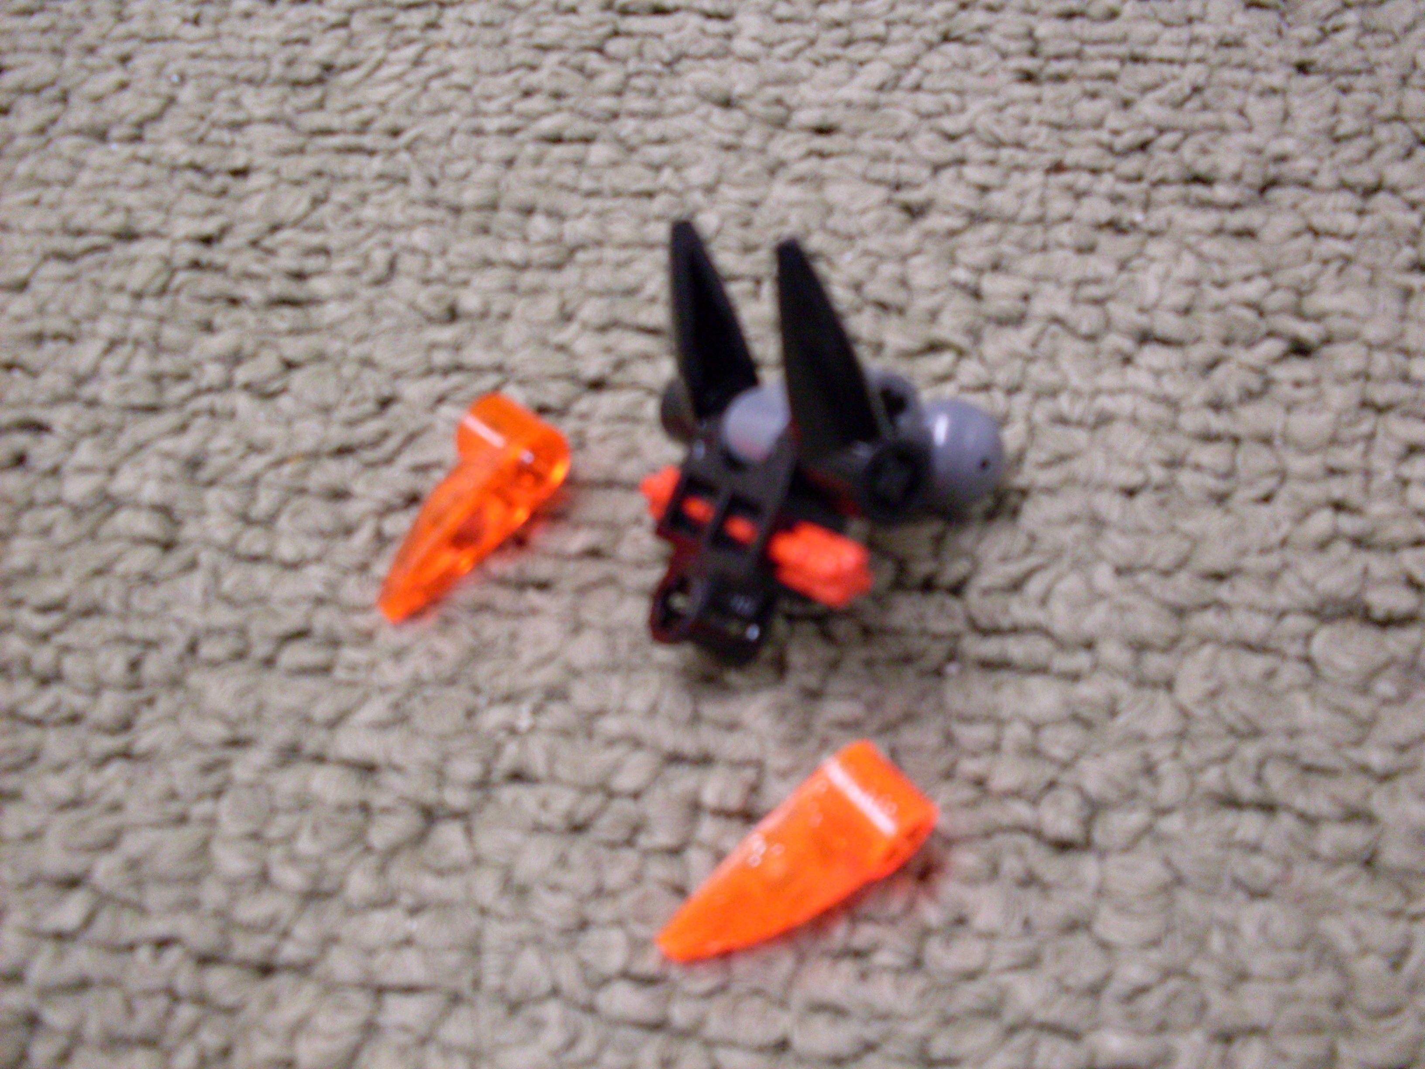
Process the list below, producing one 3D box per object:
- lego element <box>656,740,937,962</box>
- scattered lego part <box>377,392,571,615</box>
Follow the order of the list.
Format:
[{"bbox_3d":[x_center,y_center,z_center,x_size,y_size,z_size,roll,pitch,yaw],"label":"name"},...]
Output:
[{"bbox_3d":[0.007,0.027,0.130,0.024,0.008,0.008,-33,64,-19],"label":"lego element"},{"bbox_3d":[-0.024,-0.002,0.148,0.008,0.008,0.024,26,62,15],"label":"scattered lego part"}]

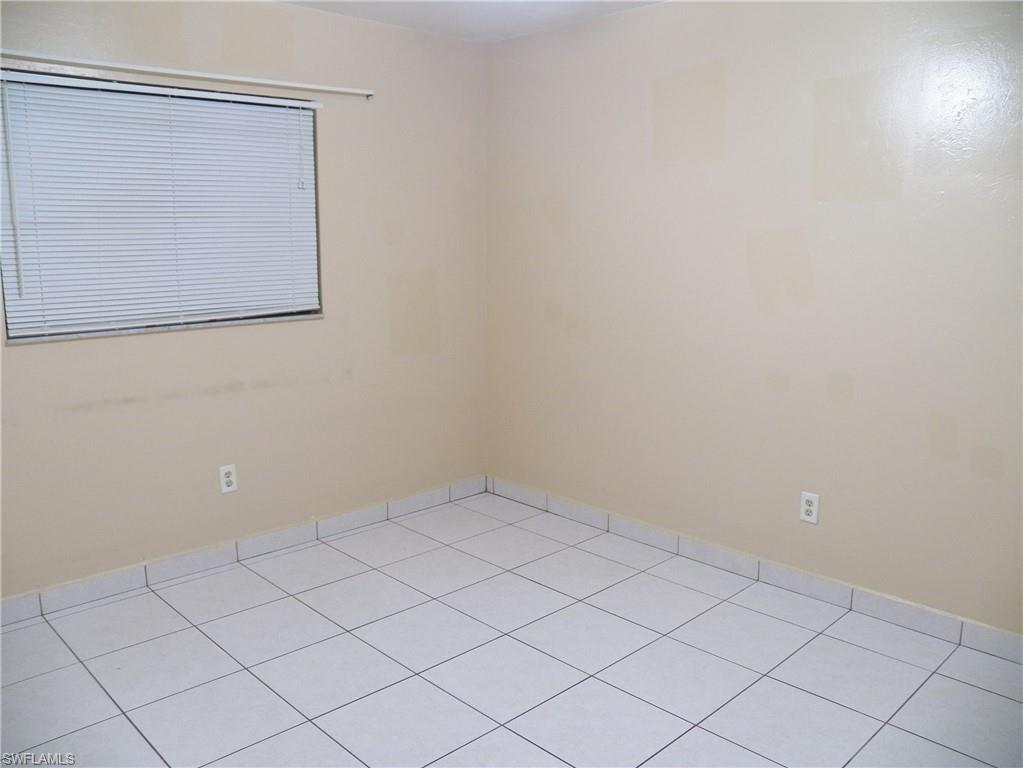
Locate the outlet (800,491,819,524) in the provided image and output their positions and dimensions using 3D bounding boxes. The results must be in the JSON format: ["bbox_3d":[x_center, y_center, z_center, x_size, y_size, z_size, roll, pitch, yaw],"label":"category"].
[{"bbox_3d":[1.175,0.489,3.260,0.010,0.116,0.072,-9,14,-43],"label":"outlet"}]

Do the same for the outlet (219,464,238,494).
[{"bbox_3d":[-1.209,0.407,3.546,0.072,0.116,0.010,-9,14,-43],"label":"outlet"}]

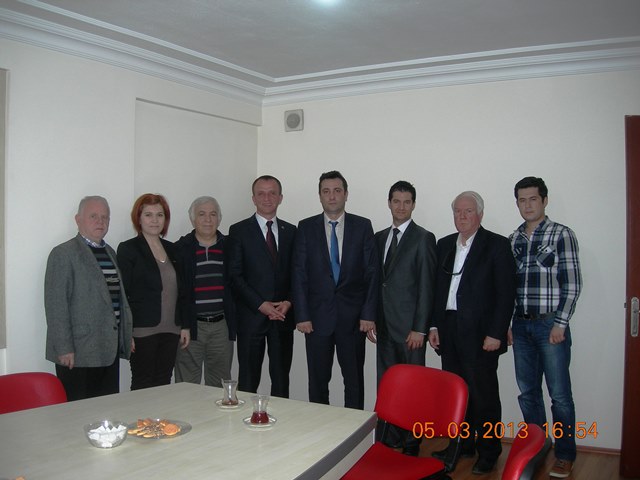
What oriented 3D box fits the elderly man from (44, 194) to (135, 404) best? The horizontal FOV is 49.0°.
[{"bbox_3d":[-1.250,0.575,3.800,0.340,1.640,0.550,0,1,41],"label":"elderly man"}]

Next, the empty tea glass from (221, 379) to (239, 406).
[{"bbox_3d":[-0.346,0.586,2.700,0.062,0.090,0.062,0,0,0],"label":"empty tea glass"}]

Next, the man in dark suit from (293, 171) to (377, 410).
[{"bbox_3d":[0.103,0.460,4.670,0.580,1.830,0.340,0,0,5],"label":"man in dark suit"}]

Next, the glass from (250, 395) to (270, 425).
[{"bbox_3d":[-0.207,0.590,2.440,0.062,0.089,0.062,0,0,0],"label":"glass"}]

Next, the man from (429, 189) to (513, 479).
[{"bbox_3d":[0.920,0.530,4.290,0.560,1.680,0.380,0,1,31],"label":"man"}]

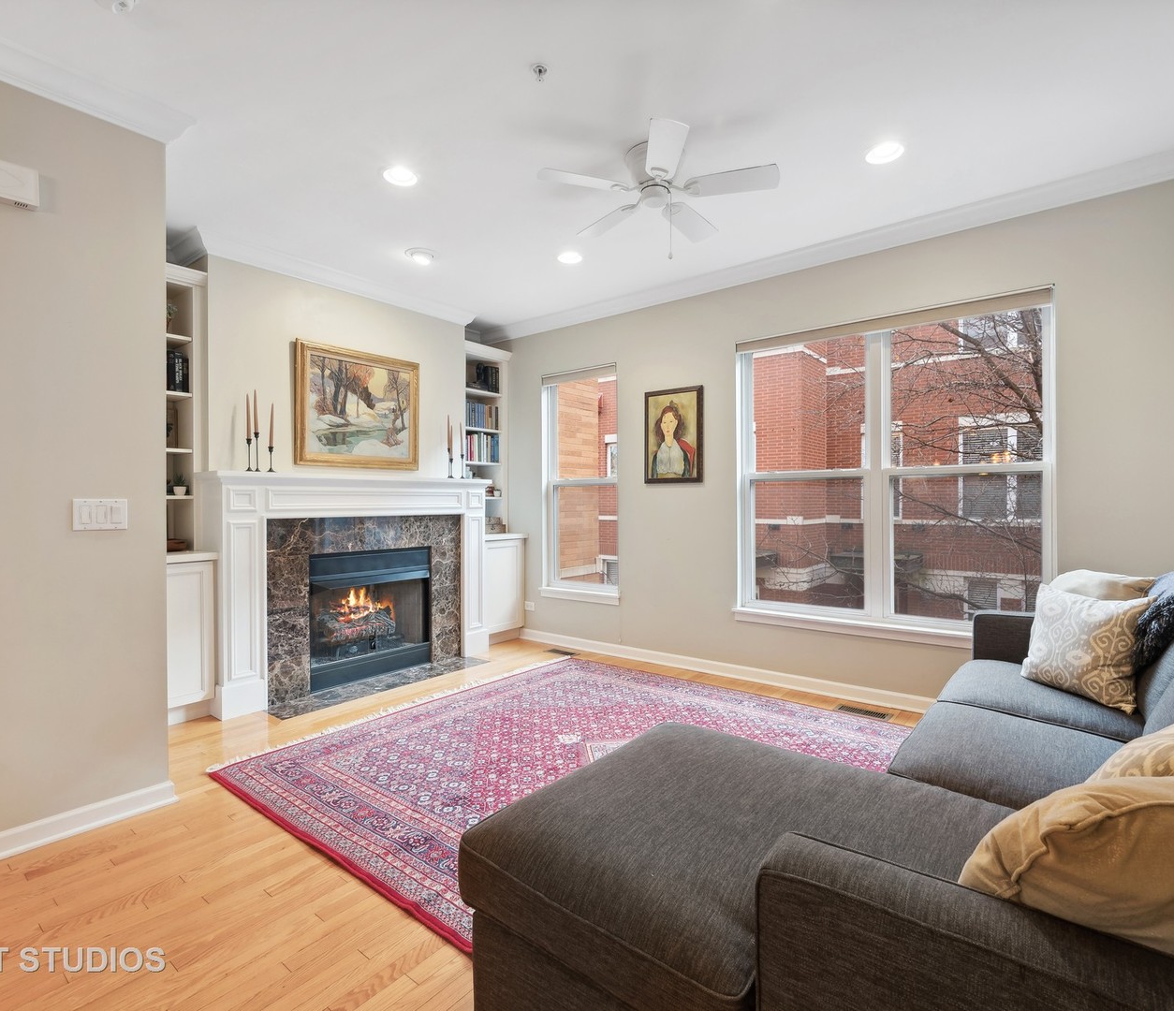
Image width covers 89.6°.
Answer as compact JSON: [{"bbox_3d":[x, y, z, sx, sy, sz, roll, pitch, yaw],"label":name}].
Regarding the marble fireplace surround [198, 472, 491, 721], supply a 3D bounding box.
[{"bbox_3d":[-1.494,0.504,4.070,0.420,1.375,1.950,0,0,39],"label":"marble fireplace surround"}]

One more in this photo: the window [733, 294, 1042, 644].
[{"bbox_3d":[1.749,-0.192,3.584,1.720,1.865,0.140,0,0,38],"label":"window"}]

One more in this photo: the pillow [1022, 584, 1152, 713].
[{"bbox_3d":[1.939,0.534,2.318,0.160,0.420,0.430,13,-2,-9],"label":"pillow"}]

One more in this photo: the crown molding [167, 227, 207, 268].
[{"bbox_3d":[-2.340,-1.497,3.471,0.530,0.100,0.095,0,0,39],"label":"crown molding"}]

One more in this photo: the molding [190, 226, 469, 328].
[{"bbox_3d":[-1.563,-1.511,4.109,0.079,0.101,2.043,0,0,38],"label":"molding"}]

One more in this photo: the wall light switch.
[{"bbox_3d":[-1.824,0.034,2.220,0.010,0.115,0.161,0,0,38],"label":"wall light switch"}]

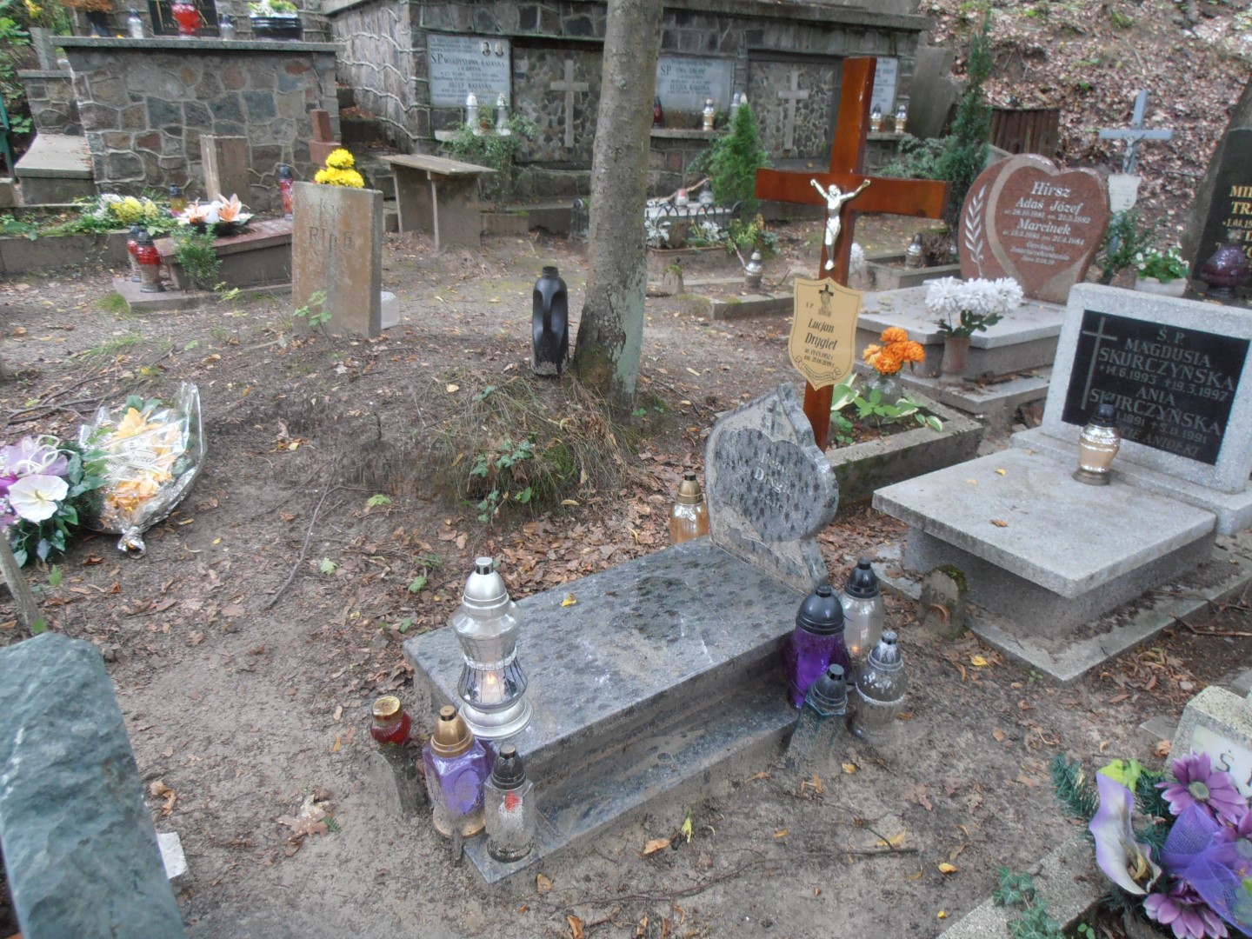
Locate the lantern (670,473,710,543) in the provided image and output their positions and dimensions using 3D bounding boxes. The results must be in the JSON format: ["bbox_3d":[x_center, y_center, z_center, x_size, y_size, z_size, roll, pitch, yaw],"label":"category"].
[{"bbox_3d":[0.210,0.135,2.917,0.130,0.270,0.130,2,21,4],"label":"lantern"}]

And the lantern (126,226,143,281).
[{"bbox_3d":[-2.719,-1.210,4.850,0.125,0.315,0.125,-11,24,-29],"label":"lantern"}]

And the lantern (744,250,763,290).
[{"bbox_3d":[0.703,-1.087,4.721,0.108,0.200,0.108,2,23,0],"label":"lantern"}]

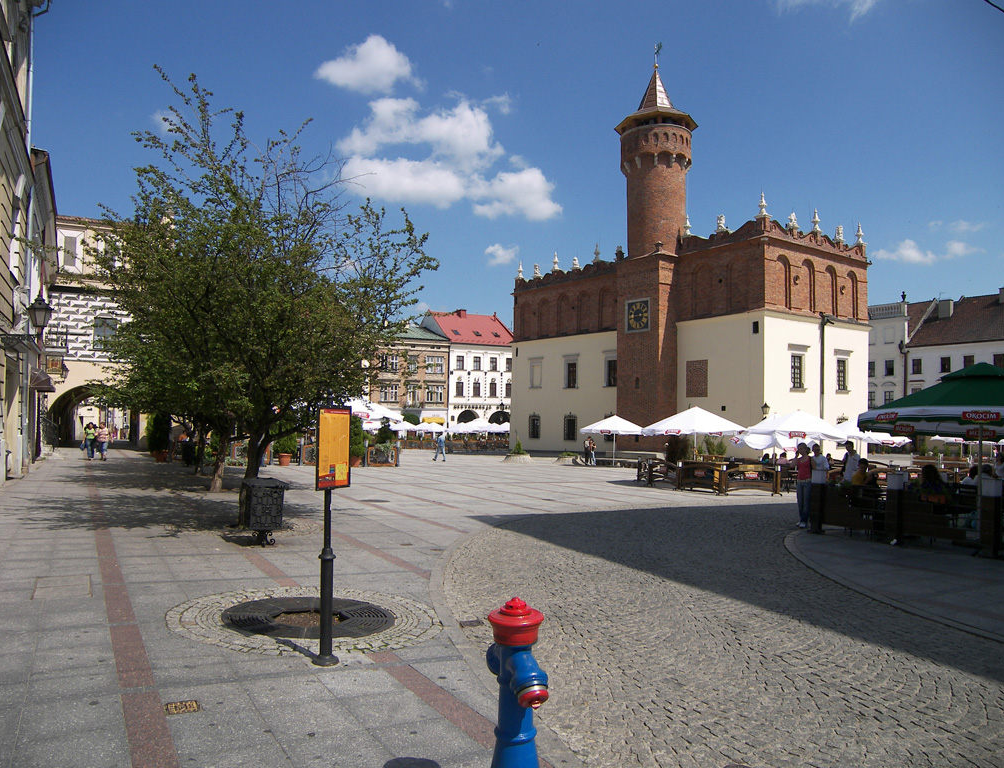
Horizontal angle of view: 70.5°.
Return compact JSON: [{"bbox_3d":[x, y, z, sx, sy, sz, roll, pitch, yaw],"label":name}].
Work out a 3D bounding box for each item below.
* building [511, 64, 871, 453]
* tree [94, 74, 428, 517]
[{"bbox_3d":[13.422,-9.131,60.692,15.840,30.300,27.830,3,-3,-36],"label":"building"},{"bbox_3d":[-4.115,-1.486,12.200,5.500,7.700,5.300,1,-3,0],"label":"tree"}]

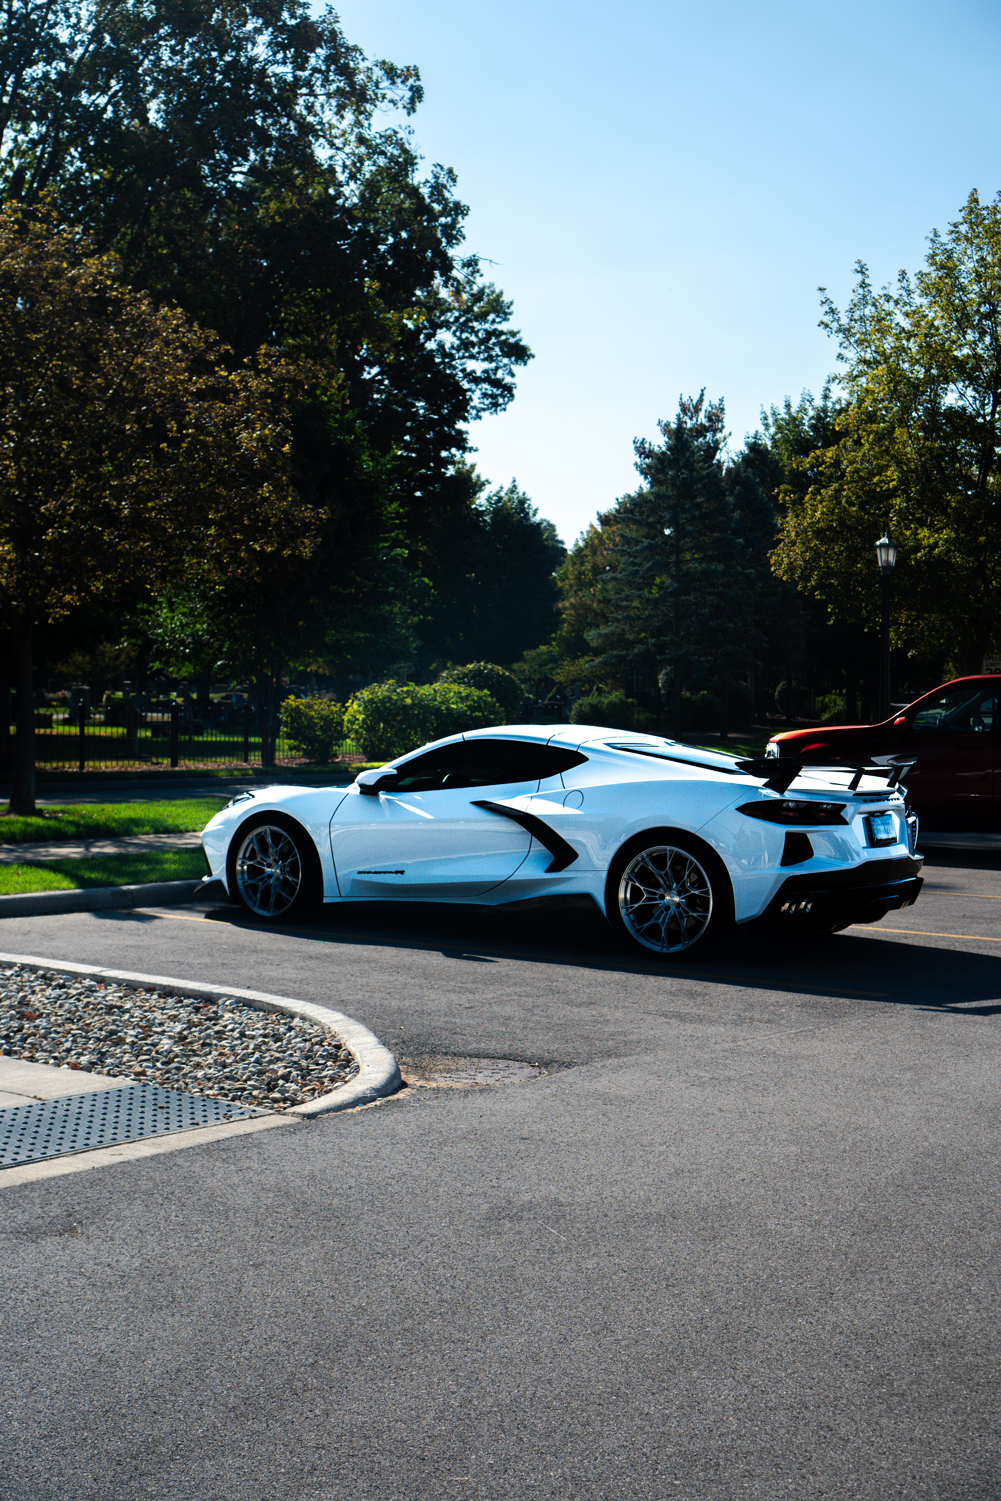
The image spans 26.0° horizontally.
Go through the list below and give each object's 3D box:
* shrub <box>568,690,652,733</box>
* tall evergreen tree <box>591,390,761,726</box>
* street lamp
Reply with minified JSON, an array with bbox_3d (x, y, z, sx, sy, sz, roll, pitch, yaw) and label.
[{"bbox_3d":[3.800,-1.230,74.980,2.800,1.636,2.400,0,1,3],"label":"shrub"},{"bbox_3d":[5.574,-5.713,67.866,5.335,10.971,5.335,0,1,5],"label":"tall evergreen tree"},{"bbox_3d":[7.314,-1.846,40.944,0.450,4.580,0.450,1,1,10],"label":"street lamp"}]

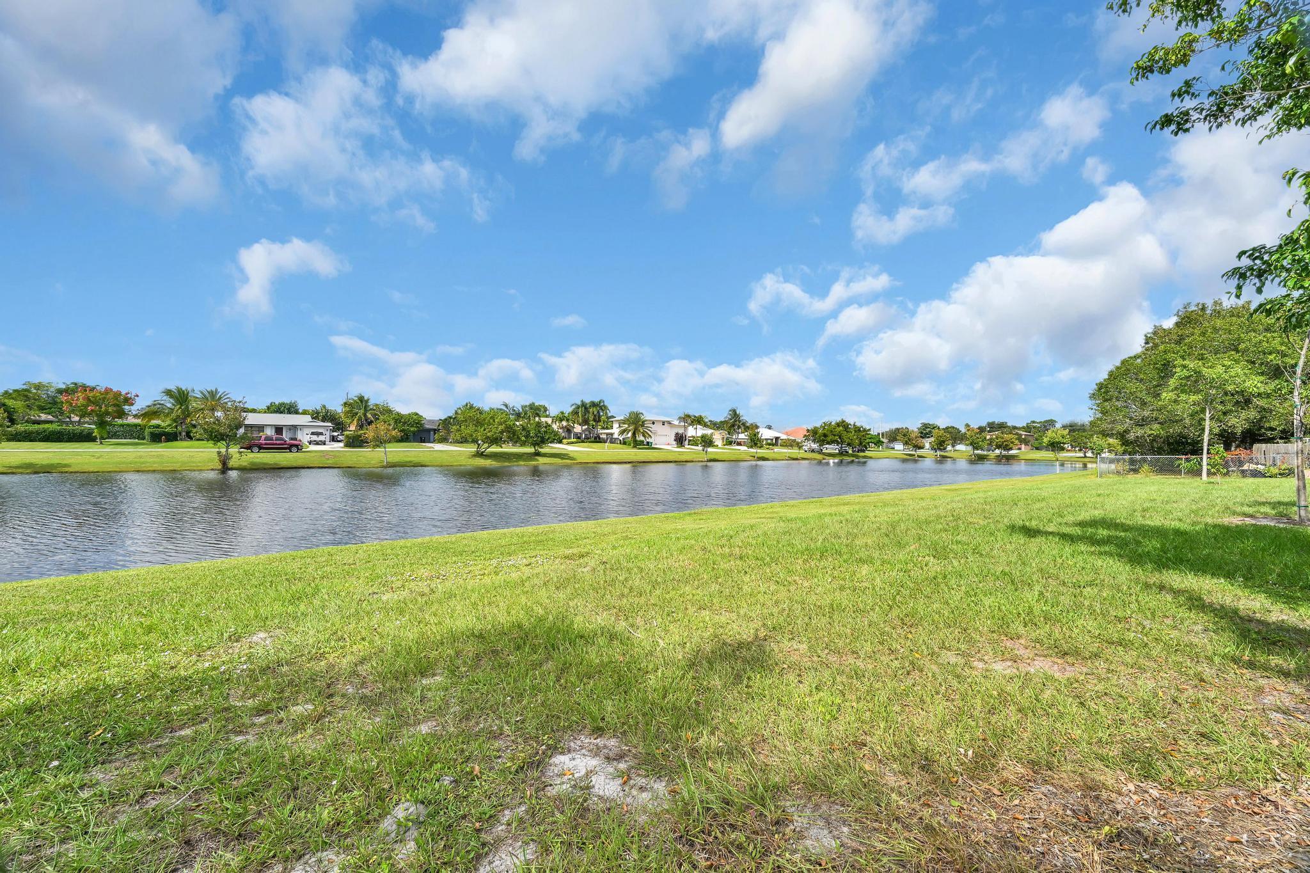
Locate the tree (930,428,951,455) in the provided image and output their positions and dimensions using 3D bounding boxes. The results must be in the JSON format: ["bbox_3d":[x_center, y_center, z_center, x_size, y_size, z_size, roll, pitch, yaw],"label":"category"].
[{"bbox_3d":[68.828,1.422,123.000,4.600,6.550,4.600,0,-1,29],"label":"tree"}]

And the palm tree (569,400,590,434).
[{"bbox_3d":[-15.587,-3.387,107.000,4.700,8.710,4.700,0,-1,-8],"label":"palm tree"}]

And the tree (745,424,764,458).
[{"bbox_3d":[17.528,0.894,89.000,3.400,6.080,3.400,0,-2,0],"label":"tree"}]

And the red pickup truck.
[{"bbox_3d":[-40.853,0.756,54.500,5.630,1.880,2.020,1,-2,-38],"label":"red pickup truck"}]

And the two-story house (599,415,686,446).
[{"bbox_3d":[-3.228,-1.476,122.344,15.500,7.300,13.500,1,-2,-39],"label":"two-story house"}]

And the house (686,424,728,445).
[{"bbox_3d":[10.978,-0.173,115.000,12.500,4.970,11.000,1,-2,-38],"label":"house"}]

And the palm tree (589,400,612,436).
[{"bbox_3d":[-10.440,-3.150,98.000,4.530,7.880,4.530,0,-1,0],"label":"palm tree"}]

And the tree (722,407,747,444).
[{"bbox_3d":[20.504,-2.613,130.000,6.200,9.930,6.200,0,-1,9],"label":"tree"}]

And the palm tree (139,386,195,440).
[{"bbox_3d":[-63.060,-3.050,66.000,7.000,7.160,6.800,1,-2,-35],"label":"palm tree"}]

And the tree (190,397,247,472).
[{"bbox_3d":[-37.881,-0.134,44.300,4.000,6.500,4.000,1,-2,-38],"label":"tree"}]

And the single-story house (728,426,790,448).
[{"bbox_3d":[31.007,0.151,149.903,16.000,5.400,12.000,1,-2,-39],"label":"single-story house"}]

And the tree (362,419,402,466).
[{"bbox_3d":[-28.385,0.666,53.000,3.600,4.950,3.600,1,-2,-38],"label":"tree"}]

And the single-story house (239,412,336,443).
[{"bbox_3d":[-57.600,-1.280,78.600,13.000,4.500,11.500,1,-2,-35],"label":"single-story house"}]

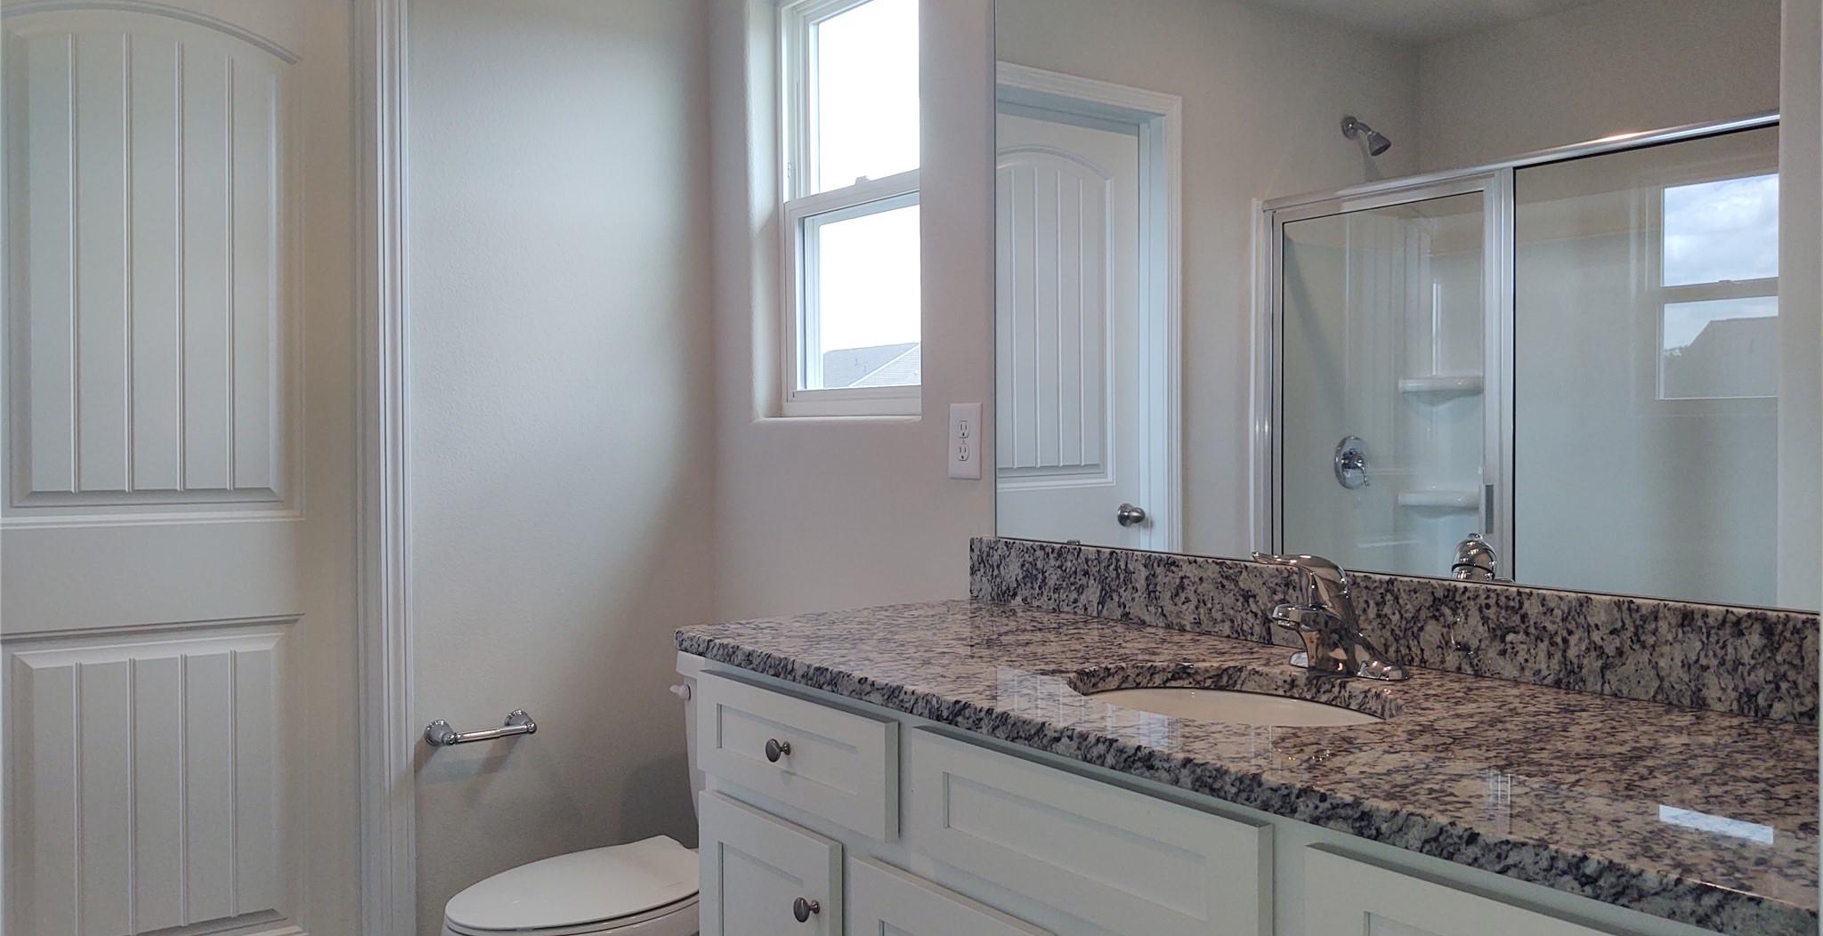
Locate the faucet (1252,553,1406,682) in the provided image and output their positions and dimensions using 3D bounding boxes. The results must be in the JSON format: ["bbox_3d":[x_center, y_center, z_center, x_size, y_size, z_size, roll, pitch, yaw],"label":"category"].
[{"bbox_3d":[0.459,0.165,1.614,0.158,0.140,0.160,-1,2,-36],"label":"faucet"}]

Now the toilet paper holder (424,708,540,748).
[{"bbox_3d":[-0.831,0.514,2.776,0.212,0.052,0.083,-1,2,-36],"label":"toilet paper holder"}]

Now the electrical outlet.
[{"bbox_3d":[0.090,-0.044,2.375,0.008,0.125,0.084,-1,2,-36],"label":"electrical outlet"}]

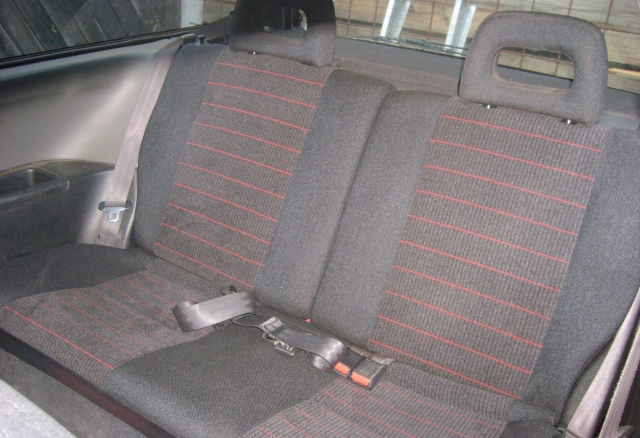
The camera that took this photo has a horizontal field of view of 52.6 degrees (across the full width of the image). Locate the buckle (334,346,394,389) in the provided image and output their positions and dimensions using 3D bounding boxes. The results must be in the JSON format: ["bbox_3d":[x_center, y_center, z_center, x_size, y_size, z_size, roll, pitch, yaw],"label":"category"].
[{"bbox_3d":[0.080,0.279,1.232,0.086,0.025,0.068,17,37,31],"label":"buckle"}]

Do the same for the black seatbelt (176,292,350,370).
[{"bbox_3d":[-0.099,0.203,1.230,0.295,0.065,0.150,12,23,14],"label":"black seatbelt"}]

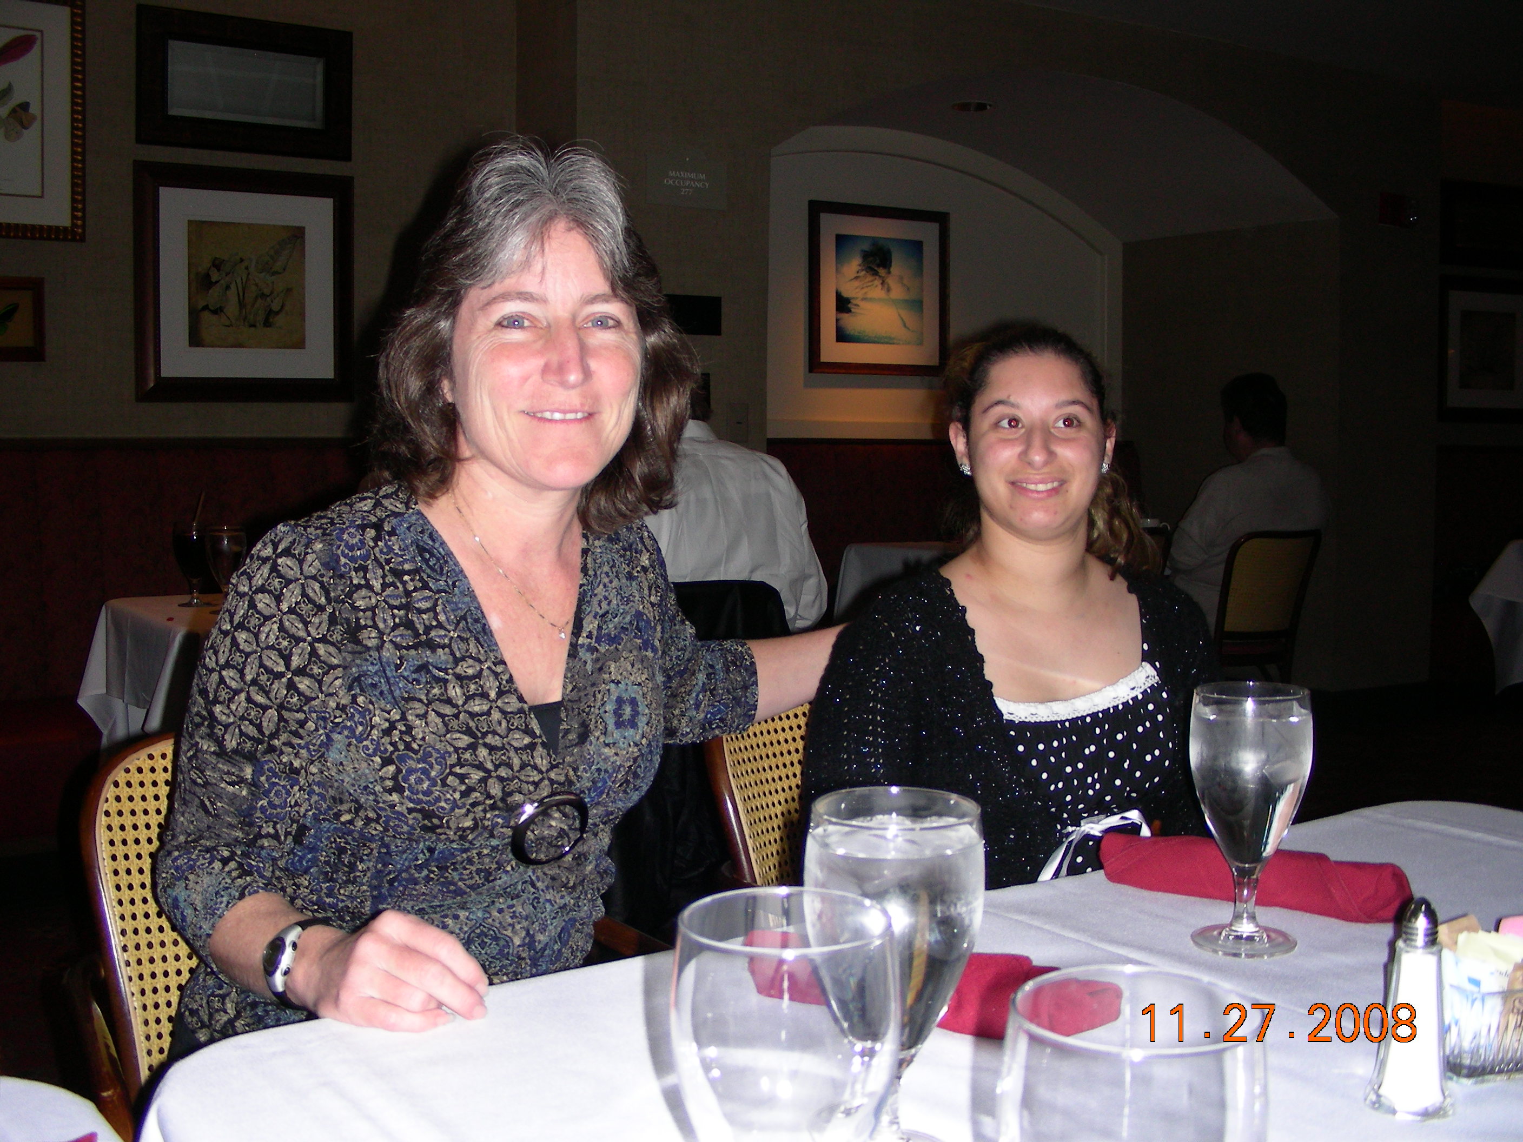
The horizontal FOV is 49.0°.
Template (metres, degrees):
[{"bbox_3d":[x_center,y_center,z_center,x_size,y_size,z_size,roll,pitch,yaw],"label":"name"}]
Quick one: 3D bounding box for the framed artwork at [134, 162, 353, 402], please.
[{"bbox_3d":[-1.439,-0.794,4.672,0.602,0.642,0.035,-2,5,-32],"label":"framed artwork"}]

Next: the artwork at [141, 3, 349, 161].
[{"bbox_3d":[-1.427,-1.341,4.633,0.587,0.361,0.035,-2,5,-32],"label":"artwork"}]

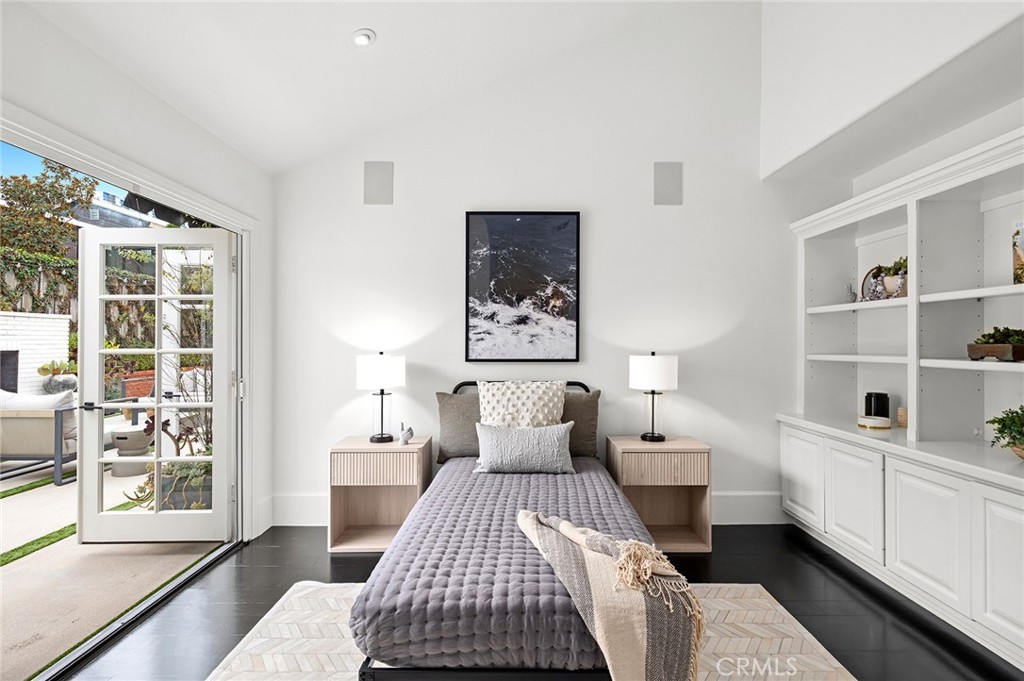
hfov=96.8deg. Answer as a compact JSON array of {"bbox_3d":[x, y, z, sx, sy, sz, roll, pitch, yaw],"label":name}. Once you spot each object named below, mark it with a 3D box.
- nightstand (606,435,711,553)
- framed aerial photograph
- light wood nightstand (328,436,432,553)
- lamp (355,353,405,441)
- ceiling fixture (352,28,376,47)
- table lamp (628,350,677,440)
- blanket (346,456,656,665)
[{"bbox_3d":[0.955,0.990,3.013,0.575,0.641,0.390,0,0,0],"label":"nightstand"},{"bbox_3d":[0.076,-0.377,3.215,0.802,1.057,0.040,0,0,0],"label":"framed aerial photograph"},{"bbox_3d":[-0.850,0.990,3.013,0.573,0.641,0.390,0,0,0],"label":"light wood nightstand"},{"bbox_3d":[-0.873,0.373,3.040,0.328,0.590,0.328,0,0,0],"label":"lamp"},{"bbox_3d":[-0.767,-1.575,2.363,0.130,0.040,0.130,-22,0,0],"label":"ceiling fixture"},{"bbox_3d":[0.949,0.373,3.050,0.325,0.590,0.325,0,0,0],"label":"table lamp"},{"bbox_3d":[0.040,0.810,2.130,1.030,0.250,1.720,0,0,0],"label":"blanket"}]

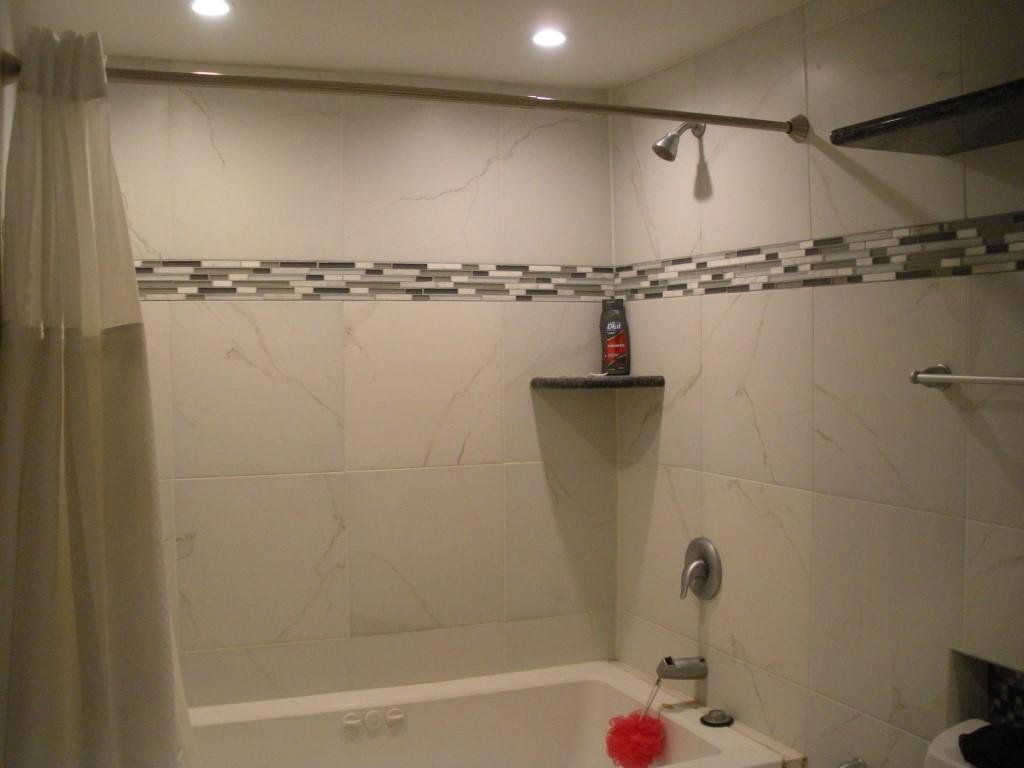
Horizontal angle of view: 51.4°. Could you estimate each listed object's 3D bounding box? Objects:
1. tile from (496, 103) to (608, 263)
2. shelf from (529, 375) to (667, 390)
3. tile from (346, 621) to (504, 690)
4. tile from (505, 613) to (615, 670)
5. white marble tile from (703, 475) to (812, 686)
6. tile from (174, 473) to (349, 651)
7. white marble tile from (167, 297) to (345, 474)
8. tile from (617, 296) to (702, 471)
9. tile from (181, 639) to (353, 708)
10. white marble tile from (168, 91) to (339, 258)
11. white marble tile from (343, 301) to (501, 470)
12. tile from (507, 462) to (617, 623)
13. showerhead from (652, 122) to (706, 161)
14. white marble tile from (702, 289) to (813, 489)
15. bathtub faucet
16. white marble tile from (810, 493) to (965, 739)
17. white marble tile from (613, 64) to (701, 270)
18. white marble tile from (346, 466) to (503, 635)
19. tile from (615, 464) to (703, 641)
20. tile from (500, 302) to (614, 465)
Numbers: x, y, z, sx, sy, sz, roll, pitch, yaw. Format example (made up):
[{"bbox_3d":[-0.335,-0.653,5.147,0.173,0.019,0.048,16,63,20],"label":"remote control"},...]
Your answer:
[{"bbox_3d":[0.132,-0.566,3.075,0.364,0.456,0.012,-1,2,-23],"label":"tile"},{"bbox_3d":[0.273,-0.006,3.067,0.393,0.031,0.197,0,2,22],"label":"shelf"},{"bbox_3d":[-0.227,0.752,2.945,0.459,0.153,0.012,-1,2,-23],"label":"tile"},{"bbox_3d":[0.146,0.751,3.121,0.364,0.163,0.012,-1,2,-23],"label":"tile"},{"bbox_3d":[0.579,0.456,2.548,0.012,0.456,0.456,-1,2,-23],"label":"white marble tile"},{"bbox_3d":[-0.651,0.471,2.791,0.452,0.458,0.012,-1,2,-24],"label":"tile"},{"bbox_3d":[-0.655,0.013,2.776,0.452,0.460,0.012,-1,2,-24],"label":"white marble tile"},{"bbox_3d":[0.404,-0.005,2.950,0.012,0.456,0.456,-1,2,-23],"label":"tile"},{"bbox_3d":[-0.642,0.763,2.803,0.459,0.153,0.012,-1,2,-23],"label":"tile"},{"bbox_3d":[-0.661,-0.552,2.758,0.452,0.460,0.012,-1,2,-24],"label":"white marble tile"},{"bbox_3d":[-0.239,0.002,2.933,0.456,0.456,0.012,-1,2,-23],"label":"white marble tile"},{"bbox_3d":[0.146,0.453,3.139,0.364,0.458,0.012,-1,2,-24],"label":"tile"},{"bbox_3d":[0.412,-0.612,2.674,0.152,0.135,0.066,-1,2,-23],"label":"showerhead"},{"bbox_3d":[0.578,0.006,2.530,0.012,0.456,0.456,-1,2,-23],"label":"white marble tile"},{"bbox_3d":[0.442,0.741,2.766,0.136,0.058,0.056,-1,2,-24],"label":"bathtub faucet"},{"bbox_3d":[0.742,0.460,2.135,0.012,0.456,0.456,-1,2,-23],"label":"white marble tile"},{"bbox_3d":[0.393,-0.586,2.921,0.012,0.512,0.458,-1,2,-23],"label":"white marble tile"},{"bbox_3d":[-0.232,0.456,2.934,0.459,0.457,0.012,-1,2,-23],"label":"white marble tile"},{"bbox_3d":[0.407,0.448,2.966,0.012,0.456,0.456,-1,2,-23],"label":"tile"},{"bbox_3d":[0.140,-0.007,3.093,0.364,0.456,0.012,-1,2,-23],"label":"tile"}]

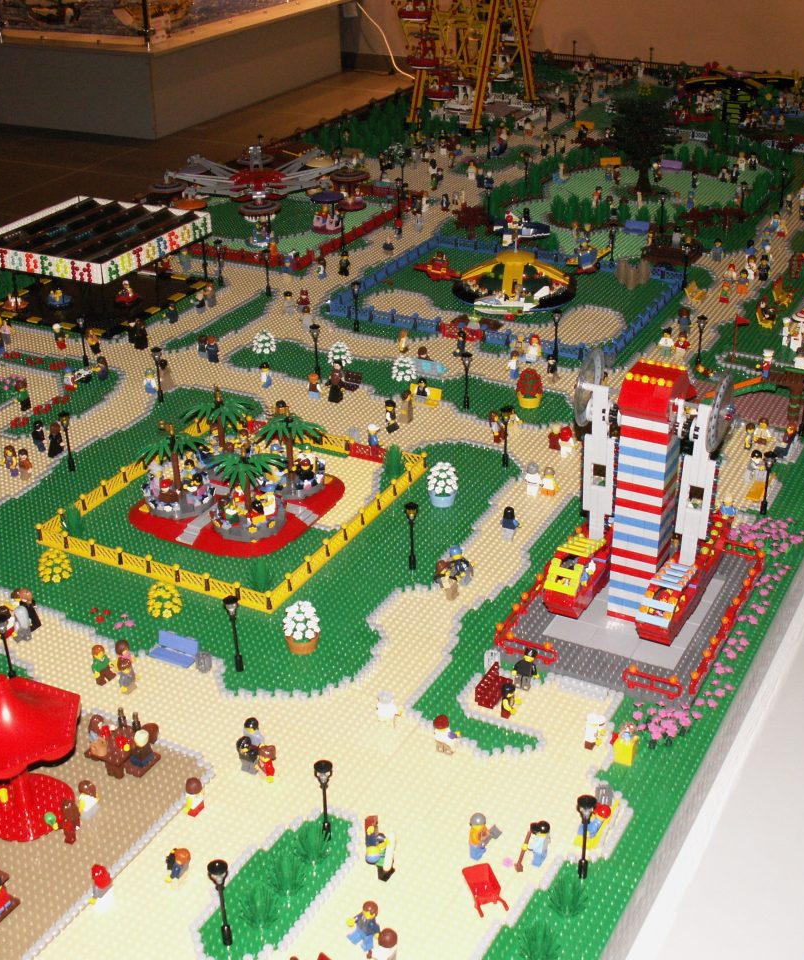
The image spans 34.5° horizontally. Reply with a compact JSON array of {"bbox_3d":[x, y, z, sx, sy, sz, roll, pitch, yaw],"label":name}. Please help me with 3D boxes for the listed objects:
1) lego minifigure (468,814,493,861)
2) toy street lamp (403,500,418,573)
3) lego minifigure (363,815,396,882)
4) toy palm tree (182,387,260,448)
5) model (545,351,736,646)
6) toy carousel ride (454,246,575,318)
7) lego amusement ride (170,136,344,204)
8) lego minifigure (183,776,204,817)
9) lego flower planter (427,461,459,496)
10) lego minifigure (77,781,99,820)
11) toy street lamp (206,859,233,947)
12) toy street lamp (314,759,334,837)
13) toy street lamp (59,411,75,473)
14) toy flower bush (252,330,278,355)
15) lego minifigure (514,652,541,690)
[{"bbox_3d":[0.063,0.290,1.050,0.019,0.042,0.024,13,31,25],"label":"lego minifigure"},{"bbox_3d":[0.012,0.064,1.436,0.016,0.081,0.016,13,31,24],"label":"toy street lamp"},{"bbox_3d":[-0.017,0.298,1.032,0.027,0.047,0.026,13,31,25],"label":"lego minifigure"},{"bbox_3d":[-0.227,-0.070,1.632,0.095,0.090,0.095,0,28,0],"label":"toy palm tree"},{"bbox_3d":[0.245,0.011,1.304,0.156,0.282,0.208,13,31,24],"label":"model"},{"bbox_3d":[0.197,-0.367,2.253,0.220,0.078,0.220,-1,29,1],"label":"toy carousel ride"},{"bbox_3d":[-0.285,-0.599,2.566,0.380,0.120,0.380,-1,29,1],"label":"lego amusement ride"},{"bbox_3d":[-0.177,0.269,1.102,0.017,0.036,0.024,13,31,25],"label":"lego minifigure"},{"bbox_3d":[0.051,0.003,1.610,0.040,0.056,0.040,-1,29,1],"label":"lego flower planter"},{"bbox_3d":[-0.268,0.271,1.100,0.017,0.036,0.024,13,31,25],"label":"lego minifigure"},{"bbox_3d":[-0.134,0.316,0.963,0.016,0.082,0.016,-1,28,0],"label":"toy street lamp"},{"bbox_3d":[-0.066,0.273,1.100,0.016,0.081,0.016,-1,29,1],"label":"toy street lamp"},{"bbox_3d":[-0.440,-0.050,1.704,0.016,0.081,0.016,13,32,25],"label":"toy street lamp"},{"bbox_3d":[-0.213,-0.218,2.012,0.036,0.034,0.036,-1,28,0],"label":"toy flower bush"},{"bbox_3d":[0.122,0.189,1.284,0.026,0.042,0.017,13,32,25],"label":"lego minifigure"}]

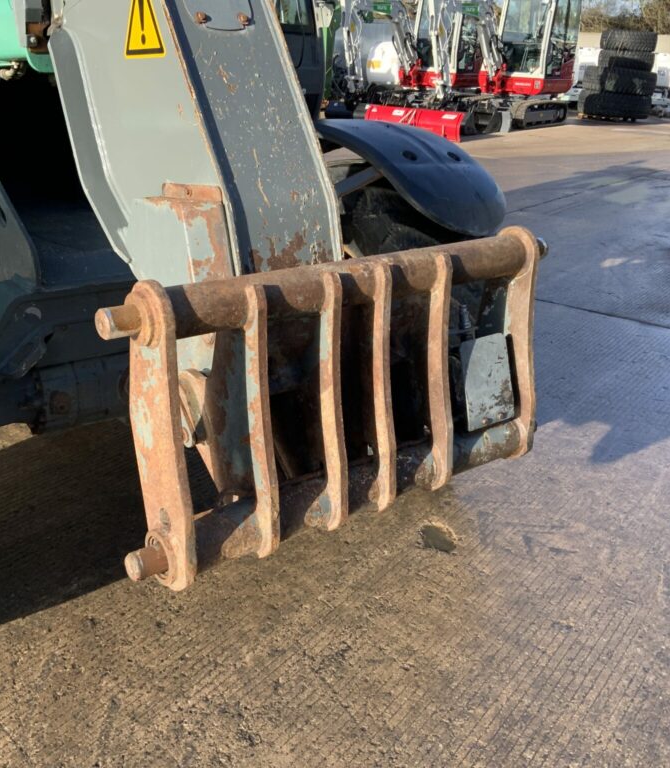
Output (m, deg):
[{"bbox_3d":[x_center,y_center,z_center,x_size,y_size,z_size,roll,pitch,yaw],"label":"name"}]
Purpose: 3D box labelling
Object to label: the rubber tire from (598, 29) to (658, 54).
[{"bbox_3d":[6.955,-8.121,20.308,1.250,0.455,1.250,3,22,0],"label":"rubber tire"}]

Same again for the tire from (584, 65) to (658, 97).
[{"bbox_3d":[6.854,-7.293,20.646,1.650,0.555,1.650,3,22,0],"label":"tire"}]

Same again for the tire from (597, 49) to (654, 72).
[{"bbox_3d":[6.963,-7.700,20.479,1.250,0.455,1.250,3,22,0],"label":"tire"}]

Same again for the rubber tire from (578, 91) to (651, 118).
[{"bbox_3d":[6.805,-6.809,20.844,1.650,0.555,1.650,3,22,0],"label":"rubber tire"}]

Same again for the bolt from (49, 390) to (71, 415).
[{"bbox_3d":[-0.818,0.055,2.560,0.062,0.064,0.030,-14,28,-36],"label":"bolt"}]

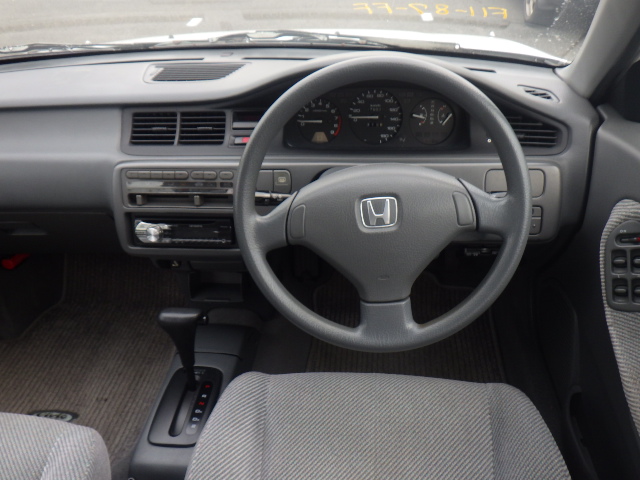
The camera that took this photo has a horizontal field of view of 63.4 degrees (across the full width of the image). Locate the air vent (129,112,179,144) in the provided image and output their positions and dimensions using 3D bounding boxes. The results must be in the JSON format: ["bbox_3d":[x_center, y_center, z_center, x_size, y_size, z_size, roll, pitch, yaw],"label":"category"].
[{"bbox_3d":[-0.275,-0.185,0.860,0.078,0.053,0.025,0,10,0],"label":"air vent"}]

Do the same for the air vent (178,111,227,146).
[{"bbox_3d":[-0.195,-0.185,0.860,0.078,0.053,0.025,0,10,0],"label":"air vent"}]

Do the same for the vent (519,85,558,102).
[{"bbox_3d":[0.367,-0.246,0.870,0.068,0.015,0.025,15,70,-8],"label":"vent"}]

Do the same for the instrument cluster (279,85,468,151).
[{"bbox_3d":[0.092,-0.208,0.875,0.310,0.115,0.060,1,18,5],"label":"instrument cluster"}]

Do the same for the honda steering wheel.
[{"bbox_3d":[0.083,-0.048,0.685,0.380,0.380,0.090,-2,3,0],"label":"honda steering wheel"}]

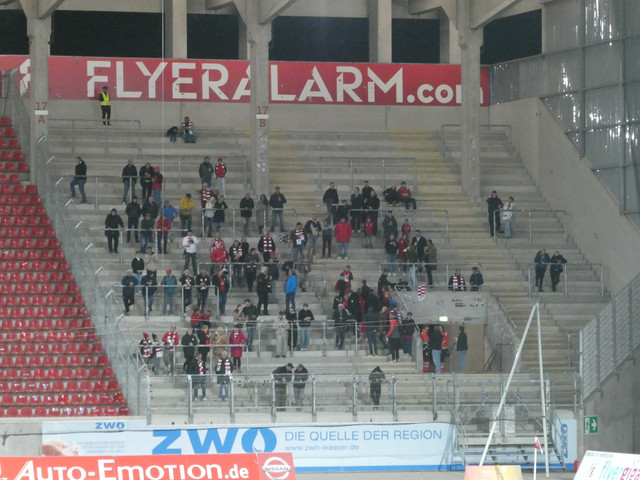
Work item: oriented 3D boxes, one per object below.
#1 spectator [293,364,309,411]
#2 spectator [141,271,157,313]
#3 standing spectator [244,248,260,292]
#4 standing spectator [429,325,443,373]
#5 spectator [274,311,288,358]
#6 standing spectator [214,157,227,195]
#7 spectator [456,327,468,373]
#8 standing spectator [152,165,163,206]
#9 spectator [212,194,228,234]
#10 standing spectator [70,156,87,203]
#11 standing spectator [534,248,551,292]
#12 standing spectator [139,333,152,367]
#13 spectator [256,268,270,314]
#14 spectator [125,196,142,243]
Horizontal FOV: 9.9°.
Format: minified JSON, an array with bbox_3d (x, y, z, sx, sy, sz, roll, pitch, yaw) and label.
[{"bbox_3d":[-0.702,5.505,137.674,0.570,1.739,0.500,0,-1,-14],"label":"spectator"},{"bbox_3d":[-6.455,1.982,139.573,0.600,1.623,0.500,0,-1,-7],"label":"spectator"},{"bbox_3d":[-2.567,1.169,140.614,0.560,1.692,0.380,0,-1,-18],"label":"standing spectator"},{"bbox_3d":[4.333,4.086,138.120,0.520,1.800,0.360,0,-1,6],"label":"standing spectator"},{"bbox_3d":[-1.430,3.515,137.390,0.620,1.746,0.420,0,-1,-2],"label":"spectator"},{"bbox_3d":[-3.943,-2.480,147.290,0.460,1.613,0.340,0,-1,-6],"label":"standing spectator"},{"bbox_3d":[5.349,4.131,139.300,0.480,1.797,0.500,-1,-1,37],"label":"spectator"},{"bbox_3d":[-6.594,-2.138,150.129,0.450,1.717,0.360,-1,-2,40],"label":"standing spectator"},{"bbox_3d":[-3.982,-1.016,148.750,0.579,1.589,0.420,0,-1,-14],"label":"spectator"},{"bbox_3d":[-9.432,-2.336,144.571,0.660,1.818,0.500,0,-1,-6],"label":"standing spectator"},{"bbox_3d":[8.618,1.189,143.388,0.580,1.679,0.450,0,-1,-3],"label":"standing spectator"},{"bbox_3d":[-6.329,4.101,134.504,0.500,1.473,0.340,0,-1,-9],"label":"standing spectator"},{"bbox_3d":[-2.146,1.920,139.192,0.450,1.807,0.580,-1,-1,41],"label":"spectator"},{"bbox_3d":[-7.195,-0.786,142.875,0.600,1.789,0.360,0,-1,-14],"label":"spectator"}]

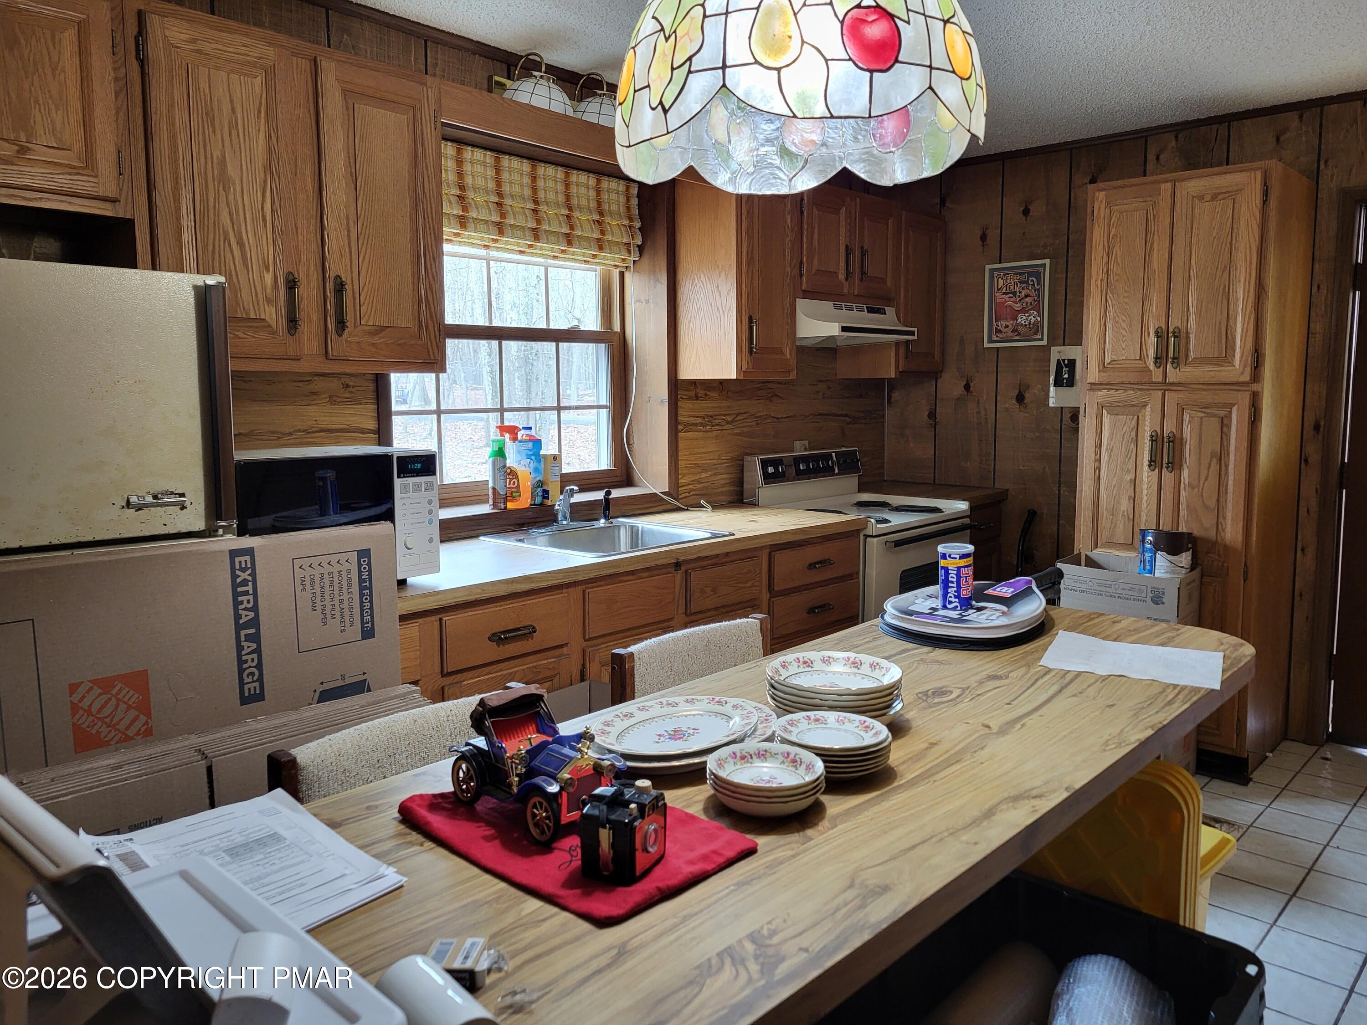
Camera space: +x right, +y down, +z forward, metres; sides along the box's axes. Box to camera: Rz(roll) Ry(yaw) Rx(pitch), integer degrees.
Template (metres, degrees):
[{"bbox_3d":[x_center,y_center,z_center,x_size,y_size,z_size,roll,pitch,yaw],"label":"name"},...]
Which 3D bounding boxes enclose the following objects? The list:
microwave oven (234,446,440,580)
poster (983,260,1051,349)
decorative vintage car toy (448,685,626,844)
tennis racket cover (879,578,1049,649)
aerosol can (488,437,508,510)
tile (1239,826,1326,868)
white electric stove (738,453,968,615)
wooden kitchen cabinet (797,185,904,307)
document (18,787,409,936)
[{"bbox_3d":[-0.924,0.015,2.532,0.360,0.320,0.507,6,9,42],"label":"microwave oven"},{"bbox_3d":[1.489,-0.928,4.590,0.298,0.366,0.022,6,9,42],"label":"poster"},{"bbox_3d":[-0.161,0.263,1.119,0.098,0.130,0.222,-6,8,-42],"label":"decorative vintage car toy"},{"bbox_3d":[0.586,0.202,2.033,0.420,0.045,0.220,-7,9,-42],"label":"tennis racket cover"},{"bbox_3d":[-0.621,-0.129,3.439,0.063,0.240,0.063,-1,7,0],"label":"aerosol can"},{"bbox_3d":[1.795,1.010,3.088,0.200,0.010,0.200,6,9,42],"label":"tile"},{"bbox_3d":[0.745,0.309,4.354,0.690,1.112,0.764,6,9,42],"label":"white electric stove"},{"bbox_3d":[0.579,-1.101,4.326,0.329,0.458,0.764,6,9,42],"label":"wooden kitchen cabinet"},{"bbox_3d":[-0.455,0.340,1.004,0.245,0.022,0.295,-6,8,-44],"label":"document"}]

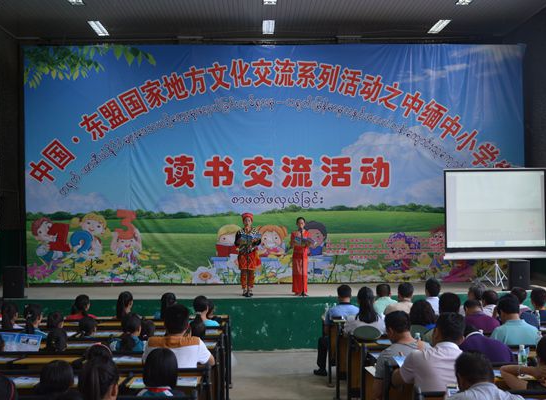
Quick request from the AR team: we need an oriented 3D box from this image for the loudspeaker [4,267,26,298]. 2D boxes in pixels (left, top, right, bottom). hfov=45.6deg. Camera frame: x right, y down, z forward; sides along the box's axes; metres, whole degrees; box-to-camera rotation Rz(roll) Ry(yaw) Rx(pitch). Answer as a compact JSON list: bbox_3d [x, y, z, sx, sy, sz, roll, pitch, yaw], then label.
[{"bbox_3d":[-5.150,1.640,12.920,0.390,0.610,0.370,0,-1,-15],"label":"loudspeaker"}]

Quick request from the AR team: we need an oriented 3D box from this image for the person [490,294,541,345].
[{"bbox_3d":[2.280,1.530,6.200,0.520,1.300,0.780,0,-1,-3],"label":"person"}]

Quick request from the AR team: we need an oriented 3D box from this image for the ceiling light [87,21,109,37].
[{"bbox_3d":[-3.945,-3.910,14.750,0.280,0.090,1.200,0,-1,-2],"label":"ceiling light"}]

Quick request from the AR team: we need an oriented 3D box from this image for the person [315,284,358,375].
[{"bbox_3d":[0.870,1.810,8.950,0.560,1.310,0.750,0,-1,-3],"label":"person"}]

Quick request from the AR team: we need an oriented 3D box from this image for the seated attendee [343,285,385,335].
[{"bbox_3d":[1.019,1.600,7.400,0.470,1.260,0.720,0,-1,-2],"label":"seated attendee"}]

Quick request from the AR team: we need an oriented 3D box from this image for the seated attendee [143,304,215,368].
[{"bbox_3d":[-0.658,1.334,4.700,0.520,1.200,0.750,0,-1,-2],"label":"seated attendee"}]

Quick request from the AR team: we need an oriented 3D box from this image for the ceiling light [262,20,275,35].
[{"bbox_3d":[-0.103,-4.250,15.900,0.300,0.080,1.200,0,-1,-2],"label":"ceiling light"}]

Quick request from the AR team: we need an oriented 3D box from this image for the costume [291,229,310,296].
[{"bbox_3d":[0.540,1.240,12.900,0.400,1.350,0.320,0,-1,0],"label":"costume"}]

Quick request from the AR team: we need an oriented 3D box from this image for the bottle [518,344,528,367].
[{"bbox_3d":[1.710,1.099,4.450,0.065,0.215,0.065,0,-1,-2],"label":"bottle"}]

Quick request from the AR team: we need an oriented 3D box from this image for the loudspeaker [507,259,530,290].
[{"bbox_3d":[5.060,1.500,13.300,0.390,0.610,0.370,-1,-1,12],"label":"loudspeaker"}]

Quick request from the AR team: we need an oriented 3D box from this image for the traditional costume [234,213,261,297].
[{"bbox_3d":[-0.516,1.113,13.150,0.560,1.700,0.420,0,-1,-2],"label":"traditional costume"}]

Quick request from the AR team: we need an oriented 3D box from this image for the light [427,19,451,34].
[{"bbox_3d":[4.066,-4.265,15.900,0.300,0.080,1.200,0,-1,-2],"label":"light"}]

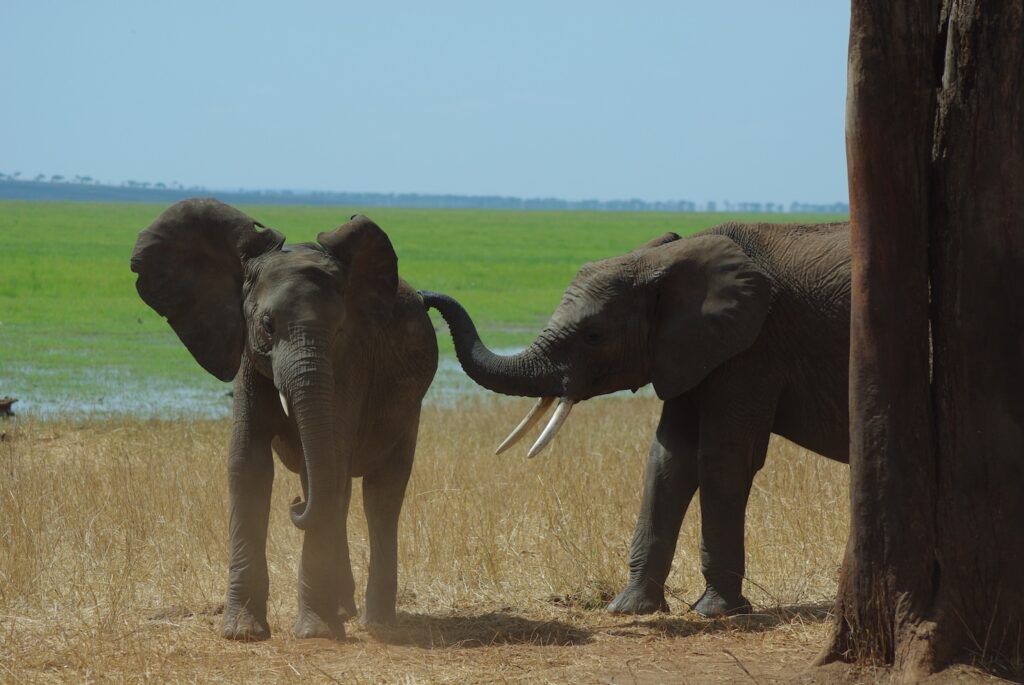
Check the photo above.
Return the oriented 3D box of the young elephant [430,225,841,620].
[{"bbox_3d":[1.200,0.397,28.050,3.400,2.150,1.120,0,2,-17],"label":"young elephant"}]

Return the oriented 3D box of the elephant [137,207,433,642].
[{"bbox_3d":[-1.090,0.379,26.450,1.280,2.200,2.100,1,2,20],"label":"elephant"}]

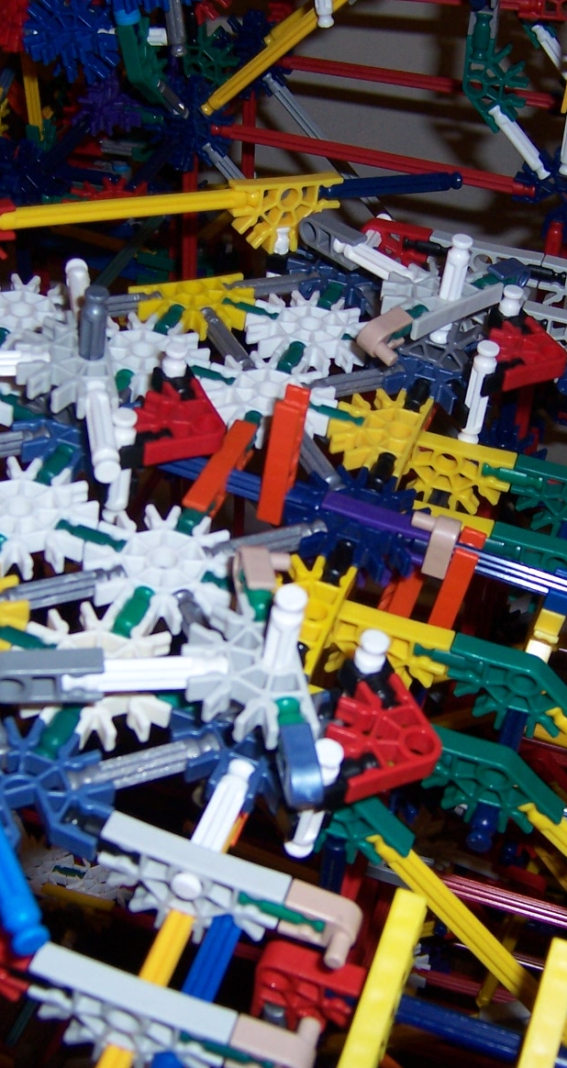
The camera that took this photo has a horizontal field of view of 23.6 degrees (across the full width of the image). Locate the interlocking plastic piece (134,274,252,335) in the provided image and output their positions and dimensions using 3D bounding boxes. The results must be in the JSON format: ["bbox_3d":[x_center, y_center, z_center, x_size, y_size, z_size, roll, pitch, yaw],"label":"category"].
[{"bbox_3d":[-0.024,-0.067,0.402,0.036,0.006,0.023,-13,47,-24],"label":"interlocking plastic piece"}]

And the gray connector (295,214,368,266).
[{"bbox_3d":[0.015,-0.091,0.420,0.023,0.009,0.006,30,38,27],"label":"gray connector"}]

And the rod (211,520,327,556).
[{"bbox_3d":[-0.004,0.001,0.336,0.033,0.006,0.006,-13,47,-25],"label":"rod"}]

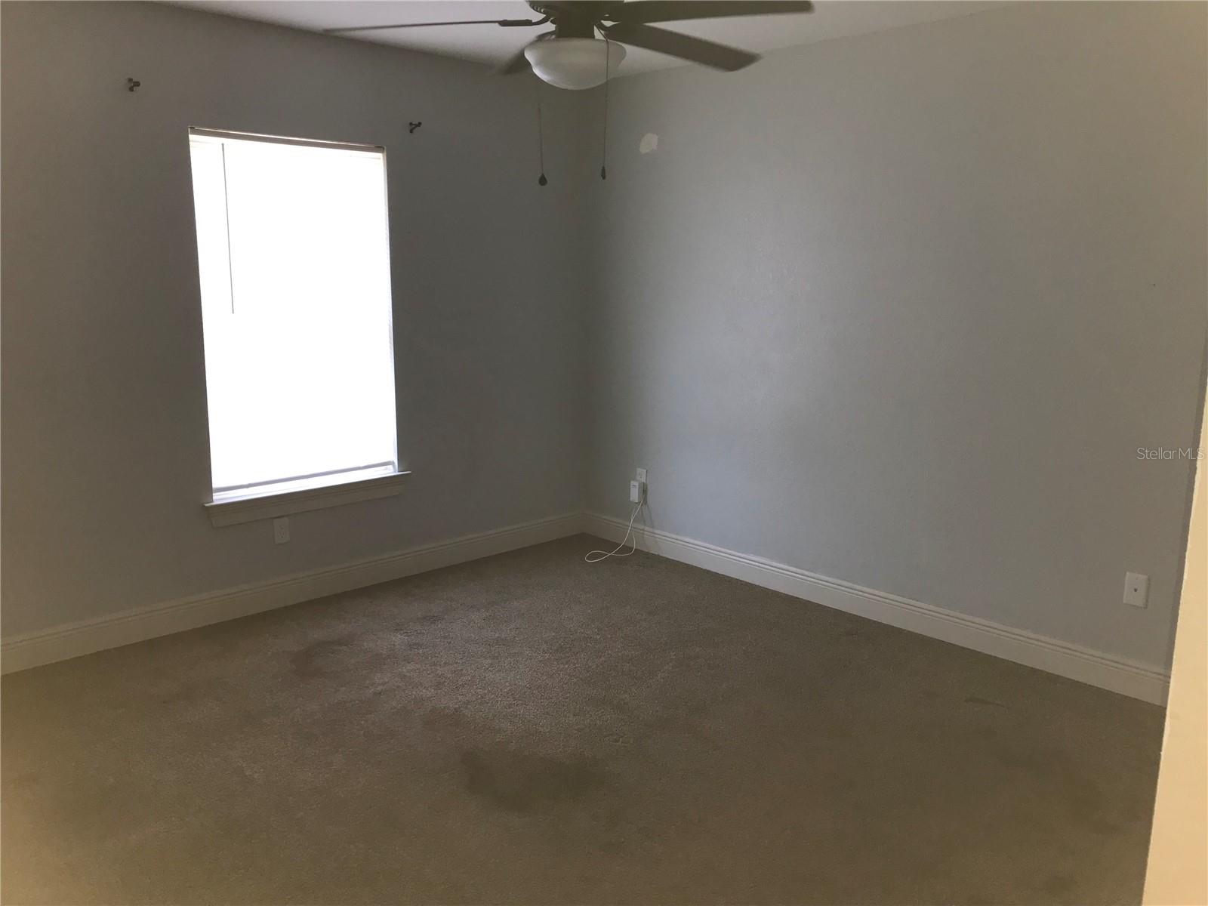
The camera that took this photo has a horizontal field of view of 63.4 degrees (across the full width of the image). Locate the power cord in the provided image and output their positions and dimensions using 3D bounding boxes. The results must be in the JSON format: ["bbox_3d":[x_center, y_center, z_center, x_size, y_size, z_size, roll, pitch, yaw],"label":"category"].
[{"bbox_3d":[0.045,0.368,5.170,0.326,0.351,0.181,-10,15,-43],"label":"power cord"}]

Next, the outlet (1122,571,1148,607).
[{"bbox_3d":[1.904,0.490,3.495,0.010,0.114,0.071,-10,15,-43],"label":"outlet"}]

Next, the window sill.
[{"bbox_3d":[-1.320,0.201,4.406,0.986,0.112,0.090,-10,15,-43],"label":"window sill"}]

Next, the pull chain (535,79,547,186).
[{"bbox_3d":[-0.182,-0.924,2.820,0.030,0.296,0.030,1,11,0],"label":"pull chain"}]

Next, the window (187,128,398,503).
[{"bbox_3d":[-1.326,-0.591,4.263,0.880,1.491,0.080,-10,15,-43],"label":"window"}]

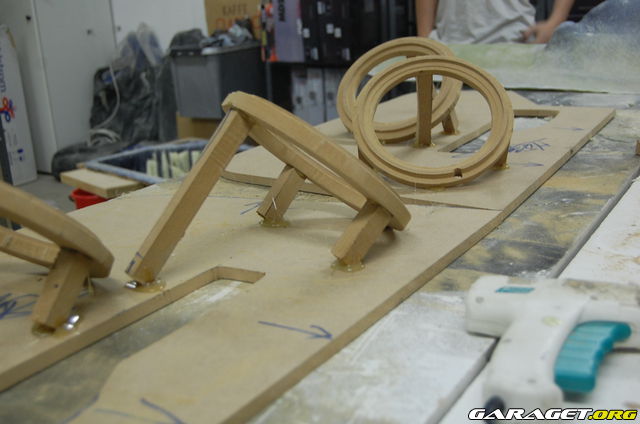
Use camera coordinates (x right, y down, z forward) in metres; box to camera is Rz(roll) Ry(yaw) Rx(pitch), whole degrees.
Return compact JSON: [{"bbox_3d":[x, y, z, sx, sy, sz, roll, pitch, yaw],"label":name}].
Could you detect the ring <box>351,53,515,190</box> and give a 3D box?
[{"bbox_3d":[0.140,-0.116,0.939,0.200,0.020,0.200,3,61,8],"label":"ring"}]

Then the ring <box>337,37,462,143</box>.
[{"bbox_3d":[0.121,-0.183,1.132,0.195,0.026,0.195,10,64,28],"label":"ring"}]

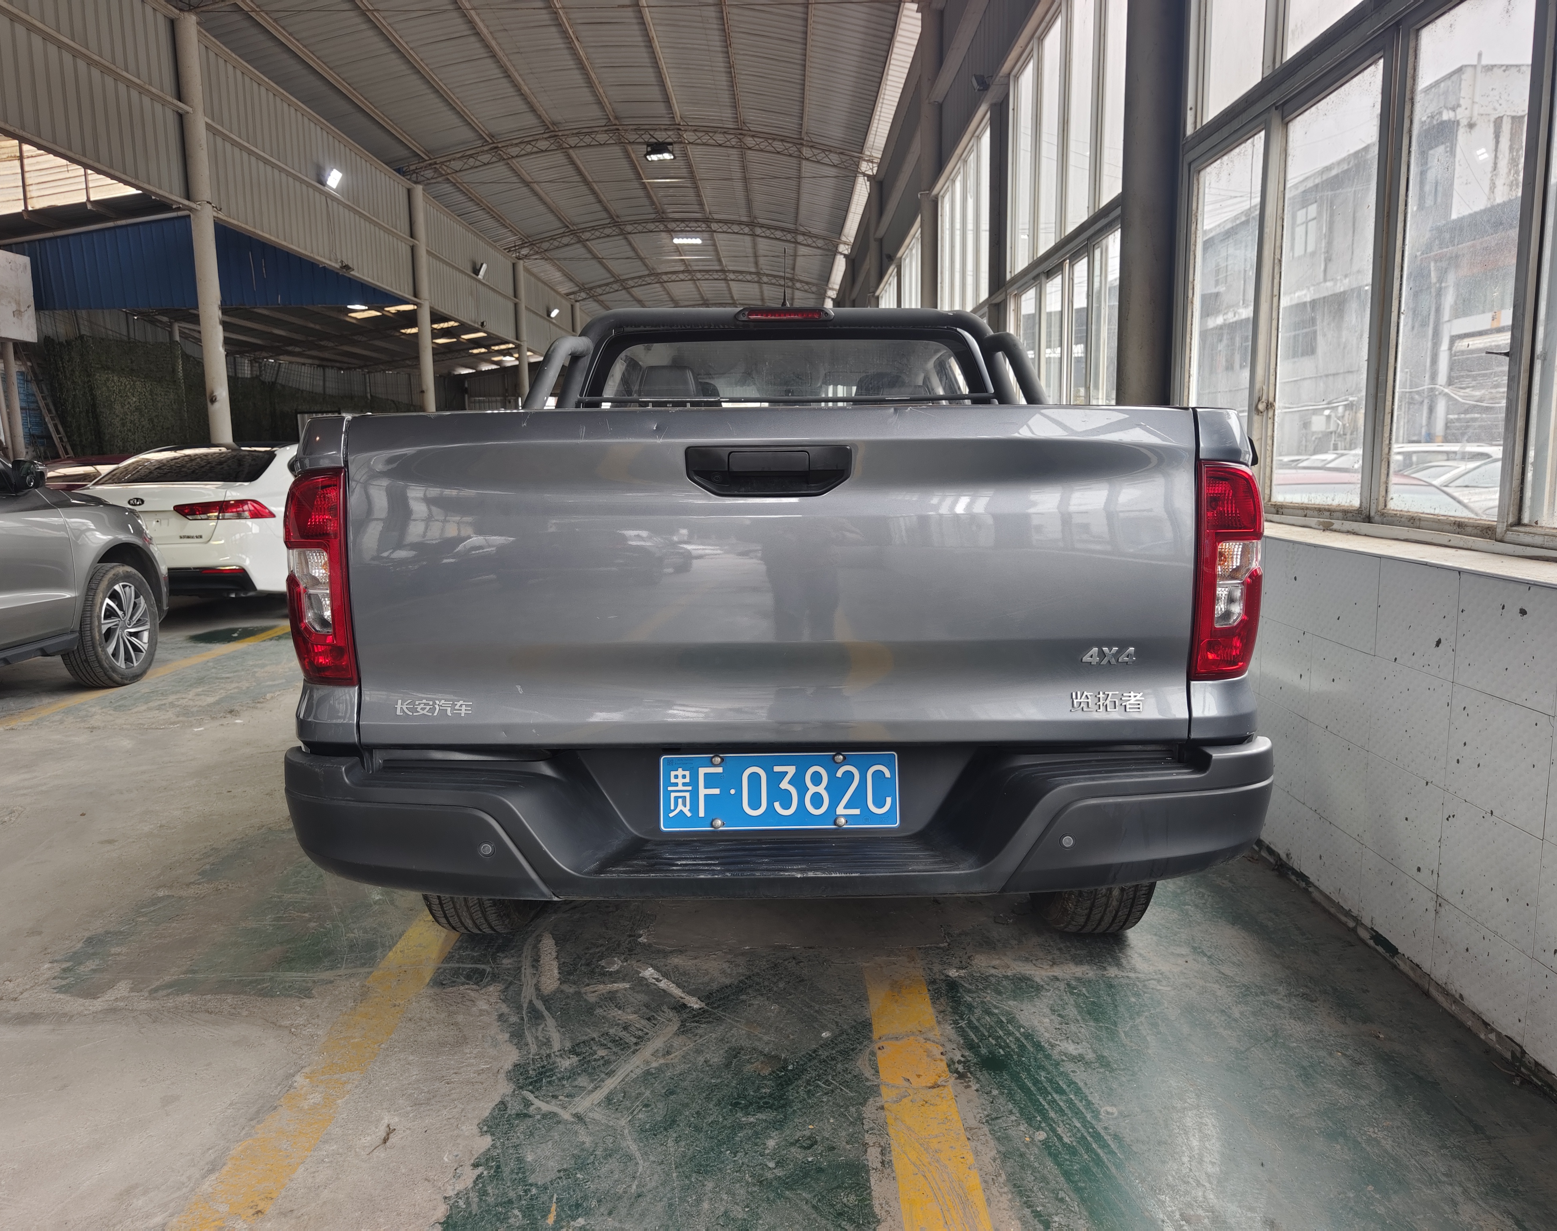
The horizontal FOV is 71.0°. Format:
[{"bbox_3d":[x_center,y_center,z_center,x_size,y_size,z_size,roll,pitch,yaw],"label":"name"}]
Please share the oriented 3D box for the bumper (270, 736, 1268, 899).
[{"bbox_3d":[-0.003,0.357,2.044,1.880,0.220,0.400,-1,8,2],"label":"bumper"}]

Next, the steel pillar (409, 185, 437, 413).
[{"bbox_3d":[-6.378,-4.585,19.809,0.225,6.060,0.225,-1,8,0],"label":"steel pillar"}]

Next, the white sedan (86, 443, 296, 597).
[{"bbox_3d":[-4.684,-0.883,10.306,1.790,1.460,4.620,-1,8,0],"label":"white sedan"}]

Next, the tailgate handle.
[{"bbox_3d":[-0.017,-0.258,1.948,0.293,0.091,0.050,-1,8,2],"label":"tailgate handle"}]

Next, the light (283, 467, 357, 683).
[{"bbox_3d":[-0.843,-0.075,2.044,0.154,0.394,0.170,-1,8,2],"label":"light"}]

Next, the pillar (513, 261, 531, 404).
[{"bbox_3d":[-6.355,-5.694,27.328,0.225,6.060,0.225,-1,8,0],"label":"pillar"}]

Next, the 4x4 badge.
[{"bbox_3d":[0.600,0.073,1.977,0.099,0.034,0.008,-1,8,2],"label":"4x4 badge"}]

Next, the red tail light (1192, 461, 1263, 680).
[{"bbox_3d":[0.825,-0.086,2.037,0.154,0.397,0.170,-1,8,2],"label":"red tail light"}]

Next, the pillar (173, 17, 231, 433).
[{"bbox_3d":[-6.402,-3.477,12.291,0.225,6.060,0.225,-1,8,0],"label":"pillar"}]

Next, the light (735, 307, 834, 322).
[{"bbox_3d":[0.019,-0.886,3.215,0.290,0.041,0.040,-1,8,2],"label":"light"}]

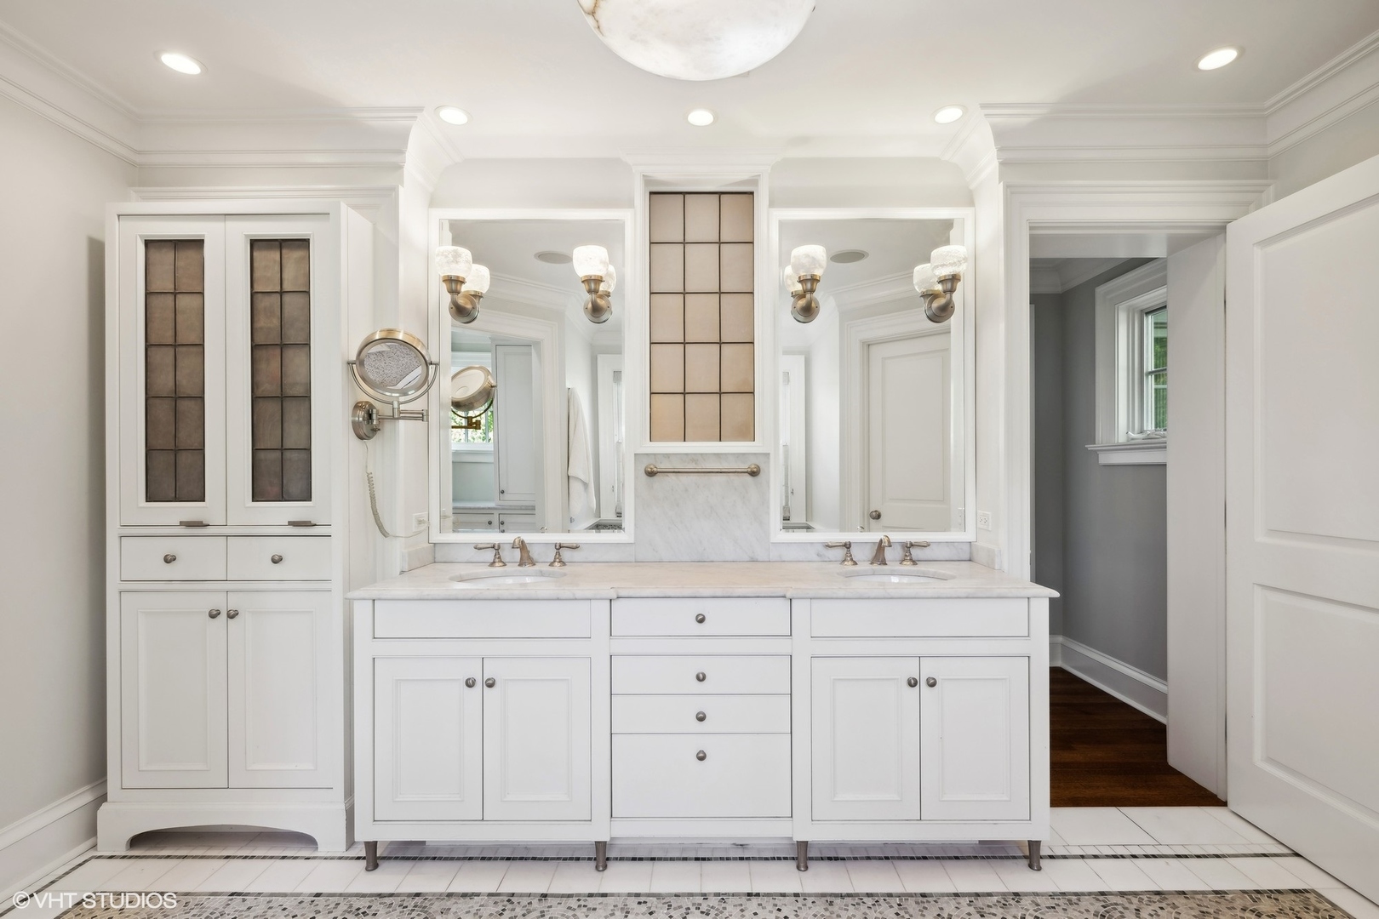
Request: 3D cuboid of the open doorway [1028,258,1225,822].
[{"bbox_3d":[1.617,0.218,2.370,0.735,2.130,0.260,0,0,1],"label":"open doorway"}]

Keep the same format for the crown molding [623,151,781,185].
[{"bbox_3d":[0.050,-1.140,2.385,0.620,0.120,0.095,0,0,1],"label":"crown molding"}]

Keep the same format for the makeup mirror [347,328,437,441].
[{"bbox_3d":[-1.005,-0.249,2.090,0.300,0.370,0.240,0,0,-17],"label":"makeup mirror"}]

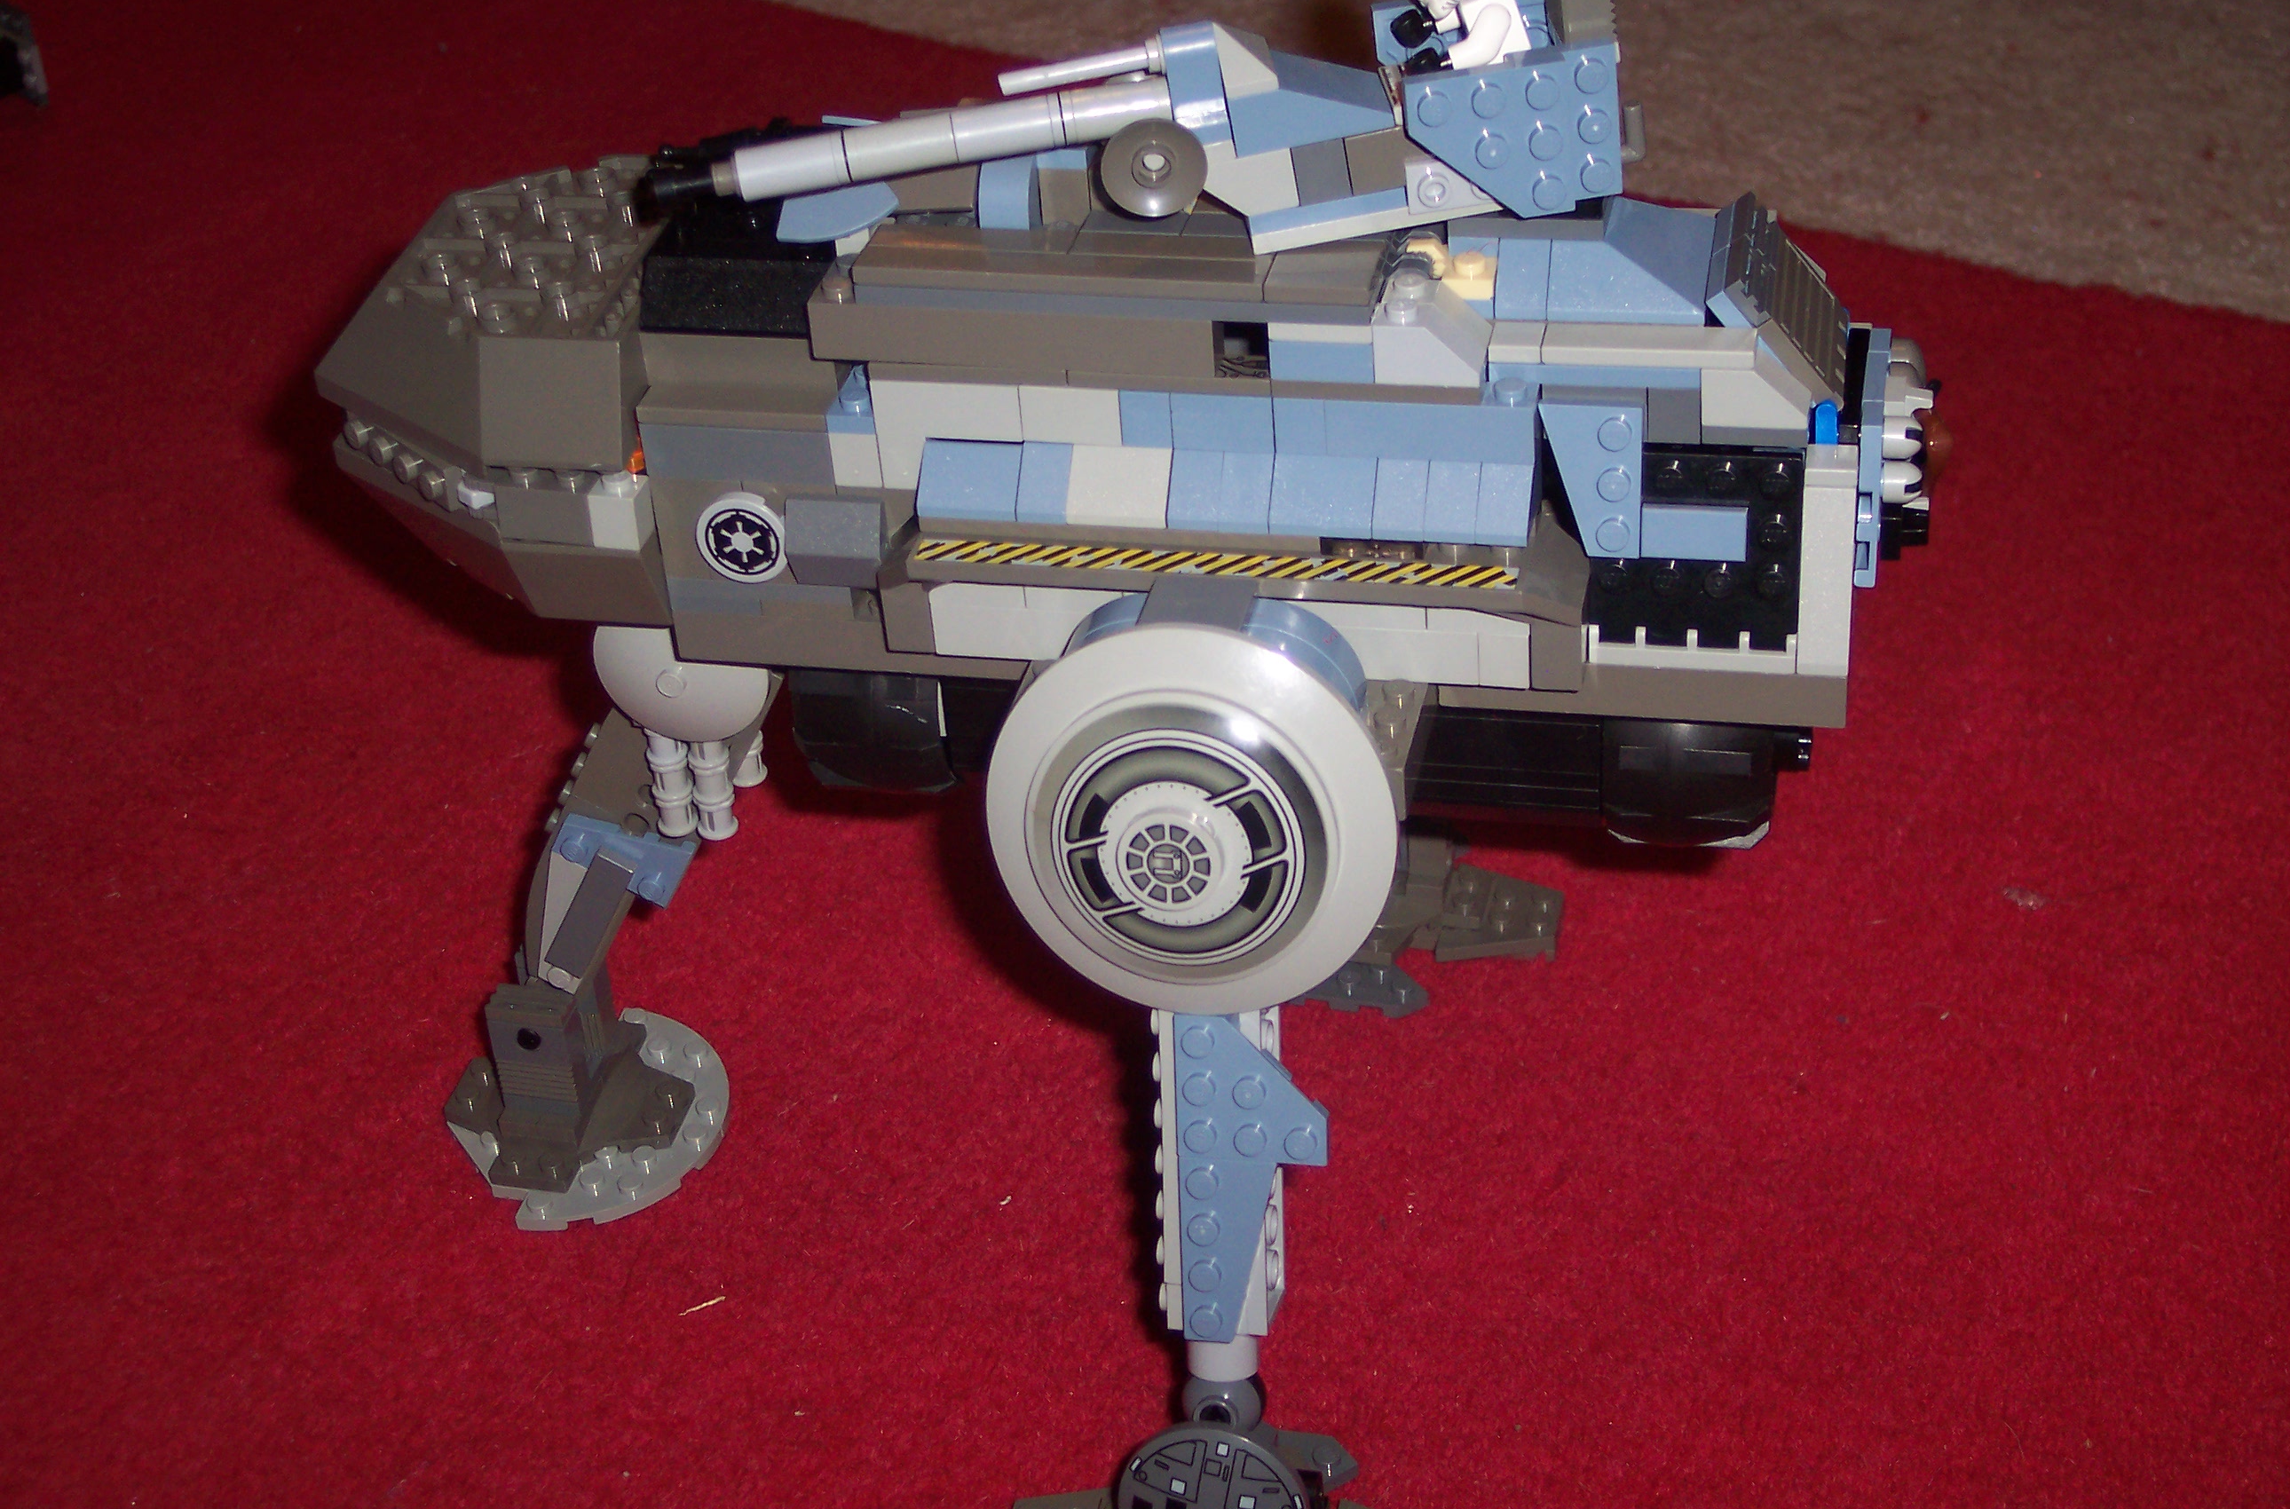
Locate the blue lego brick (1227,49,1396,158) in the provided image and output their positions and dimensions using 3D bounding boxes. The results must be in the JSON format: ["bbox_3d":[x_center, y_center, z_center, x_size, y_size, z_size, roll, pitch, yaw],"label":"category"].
[{"bbox_3d":[0.025,-0.101,0.513,0.024,0.010,0.016,-11,34,2],"label":"blue lego brick"}]

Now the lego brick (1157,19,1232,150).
[{"bbox_3d":[0.008,-0.102,0.511,0.008,0.013,0.016,-11,34,2],"label":"lego brick"}]

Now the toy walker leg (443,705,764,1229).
[{"bbox_3d":[-0.105,0.029,0.641,0.084,0.114,0.064,3,34,12],"label":"toy walker leg"}]

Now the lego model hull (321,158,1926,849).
[{"bbox_3d":[-0.007,-0.044,0.566,0.269,0.114,0.084,3,34,12],"label":"lego model hull"}]

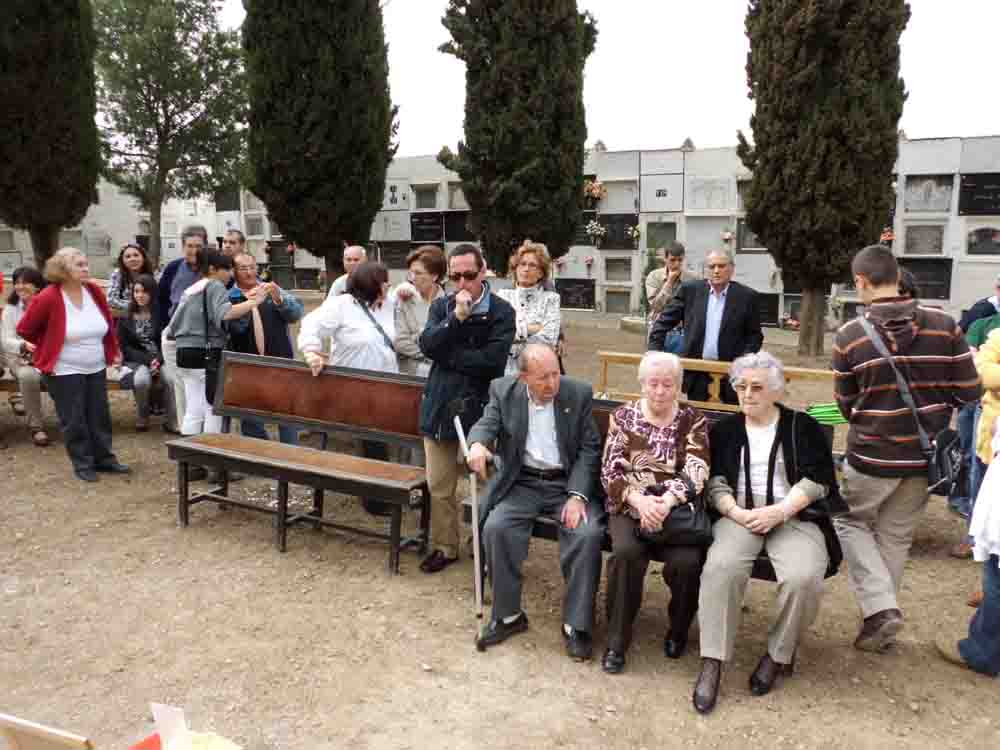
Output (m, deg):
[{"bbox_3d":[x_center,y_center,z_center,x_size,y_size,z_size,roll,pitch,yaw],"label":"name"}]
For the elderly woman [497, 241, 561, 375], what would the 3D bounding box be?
[{"bbox_3d":[0.164,0.025,4.600,0.480,1.660,0.380,1,10,8],"label":"elderly woman"}]

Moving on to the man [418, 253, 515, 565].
[{"bbox_3d":[-0.155,0.147,4.006,0.540,1.670,0.400,2,13,14],"label":"man"}]

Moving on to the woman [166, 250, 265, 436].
[{"bbox_3d":[-1.939,-0.036,5.150,0.600,1.600,0.520,-8,12,-37],"label":"woman"}]

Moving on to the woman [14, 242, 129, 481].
[{"bbox_3d":[-3.003,-0.043,5.357,0.440,1.600,0.600,8,16,37],"label":"woman"}]

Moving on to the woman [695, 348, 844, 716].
[{"bbox_3d":[1.060,0.547,3.030,0.570,1.250,0.780,4,14,23],"label":"woman"}]

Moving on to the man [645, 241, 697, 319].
[{"bbox_3d":[1.313,-0.170,5.800,0.500,1.680,0.380,0,10,5],"label":"man"}]

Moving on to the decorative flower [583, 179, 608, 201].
[{"bbox_3d":[1.844,-3.562,14.500,0.480,0.430,0.340,5,11,29],"label":"decorative flower"}]

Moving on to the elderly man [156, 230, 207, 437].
[{"bbox_3d":[-2.575,-0.319,6.228,0.550,1.740,0.360,-8,14,-29],"label":"elderly man"}]

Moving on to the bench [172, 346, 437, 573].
[{"bbox_3d":[-1.126,0.470,4.325,1.670,0.950,0.450,5,14,27],"label":"bench"}]

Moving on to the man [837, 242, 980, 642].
[{"bbox_3d":[1.616,0.344,3.120,0.570,1.730,0.480,0,10,3],"label":"man"}]

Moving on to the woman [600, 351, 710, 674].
[{"bbox_3d":[0.670,0.529,3.179,0.500,1.240,0.720,3,13,18],"label":"woman"}]

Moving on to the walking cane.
[{"bbox_3d":[-0.108,0.666,3.220,0.140,1.005,0.080,-5,2,20],"label":"walking cane"}]

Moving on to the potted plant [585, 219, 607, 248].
[{"bbox_3d":[1.856,-2.770,14.600,0.400,0.540,0.340,5,11,29],"label":"potted plant"}]

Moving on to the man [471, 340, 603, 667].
[{"bbox_3d":[0.200,0.509,3.277,0.600,1.260,0.760,2,13,14],"label":"man"}]

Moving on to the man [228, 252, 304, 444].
[{"bbox_3d":[-1.629,-0.048,5.400,0.520,1.630,0.480,-2,10,-10],"label":"man"}]

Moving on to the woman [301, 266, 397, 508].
[{"bbox_3d":[-0.853,0.088,4.608,0.400,1.560,0.550,1,13,10],"label":"woman"}]

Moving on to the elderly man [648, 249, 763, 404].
[{"bbox_3d":[1.362,0.012,5.000,0.720,1.660,0.420,4,11,22],"label":"elderly man"}]

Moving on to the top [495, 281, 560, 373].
[{"bbox_3d":[0.159,-0.249,4.500,0.470,0.640,0.340,1,10,8],"label":"top"}]

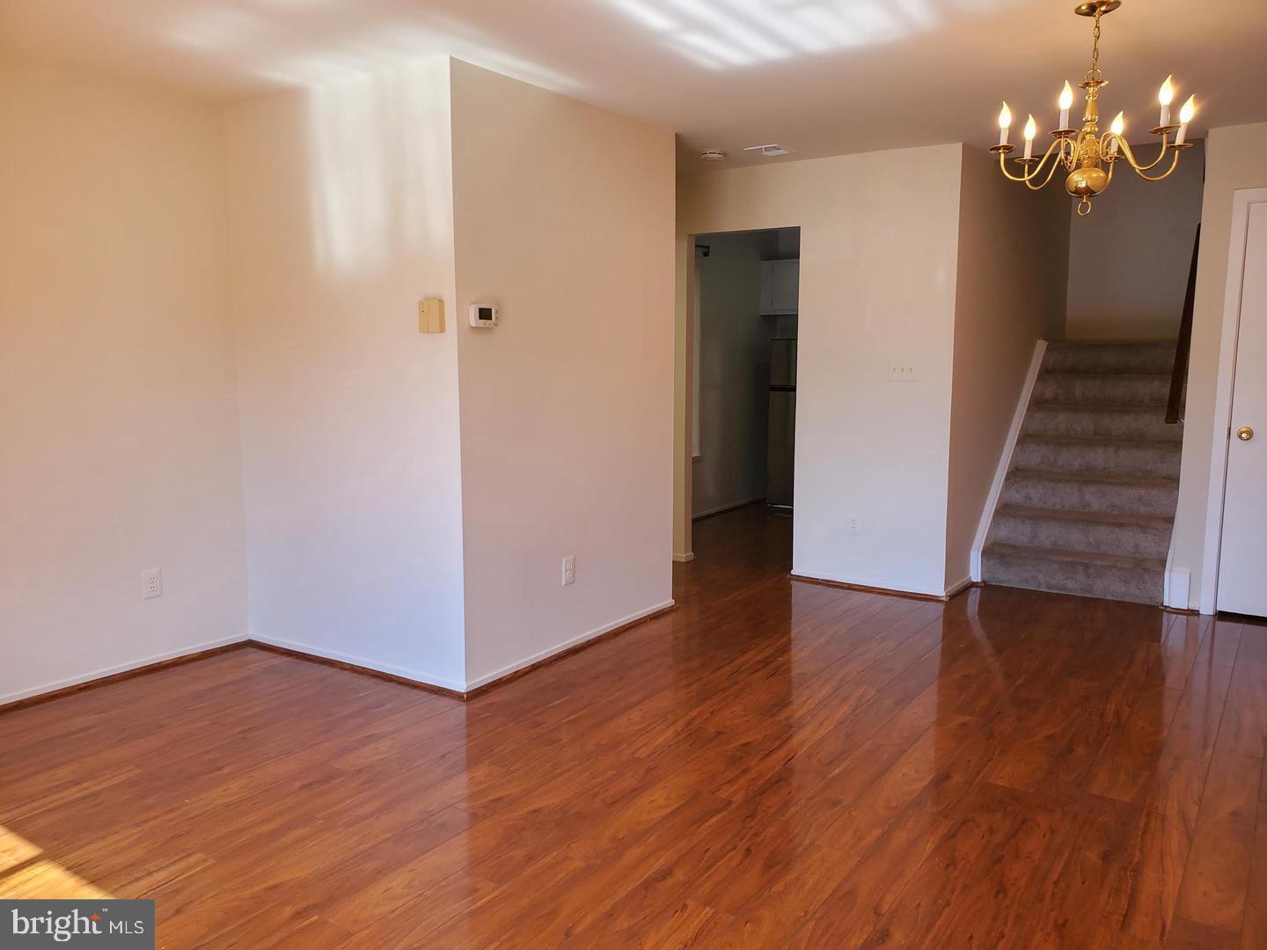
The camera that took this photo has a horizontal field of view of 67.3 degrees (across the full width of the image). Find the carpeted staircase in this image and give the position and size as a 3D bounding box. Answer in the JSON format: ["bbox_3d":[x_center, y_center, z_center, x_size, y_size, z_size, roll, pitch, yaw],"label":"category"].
[{"bbox_3d":[2.833,-0.111,5.810,0.950,1.390,1.620,5,9,33],"label":"carpeted staircase"}]

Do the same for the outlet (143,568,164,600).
[{"bbox_3d":[-2.001,0.457,3.966,0.010,0.119,0.078,5,9,33],"label":"outlet"}]

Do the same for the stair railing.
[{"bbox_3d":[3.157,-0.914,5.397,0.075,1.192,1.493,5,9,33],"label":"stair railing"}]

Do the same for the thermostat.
[{"bbox_3d":[-0.565,-0.601,3.595,0.030,0.083,0.134,5,9,33],"label":"thermostat"}]

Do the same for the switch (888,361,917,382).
[{"bbox_3d":[1.449,-0.565,5.133,0.163,0.115,0.012,5,9,33],"label":"switch"}]

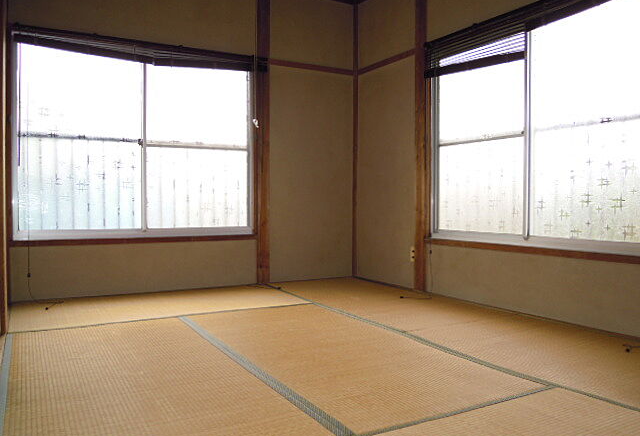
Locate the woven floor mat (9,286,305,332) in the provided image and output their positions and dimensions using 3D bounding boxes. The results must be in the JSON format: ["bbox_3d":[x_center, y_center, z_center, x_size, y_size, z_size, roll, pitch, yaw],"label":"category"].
[{"bbox_3d":[-1.010,0.583,3.384,1.765,0.050,0.885,-1,2,-29],"label":"woven floor mat"}]

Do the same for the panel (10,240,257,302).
[{"bbox_3d":[-1.259,0.364,3.773,1.710,0.354,0.050,-1,2,-29],"label":"panel"}]

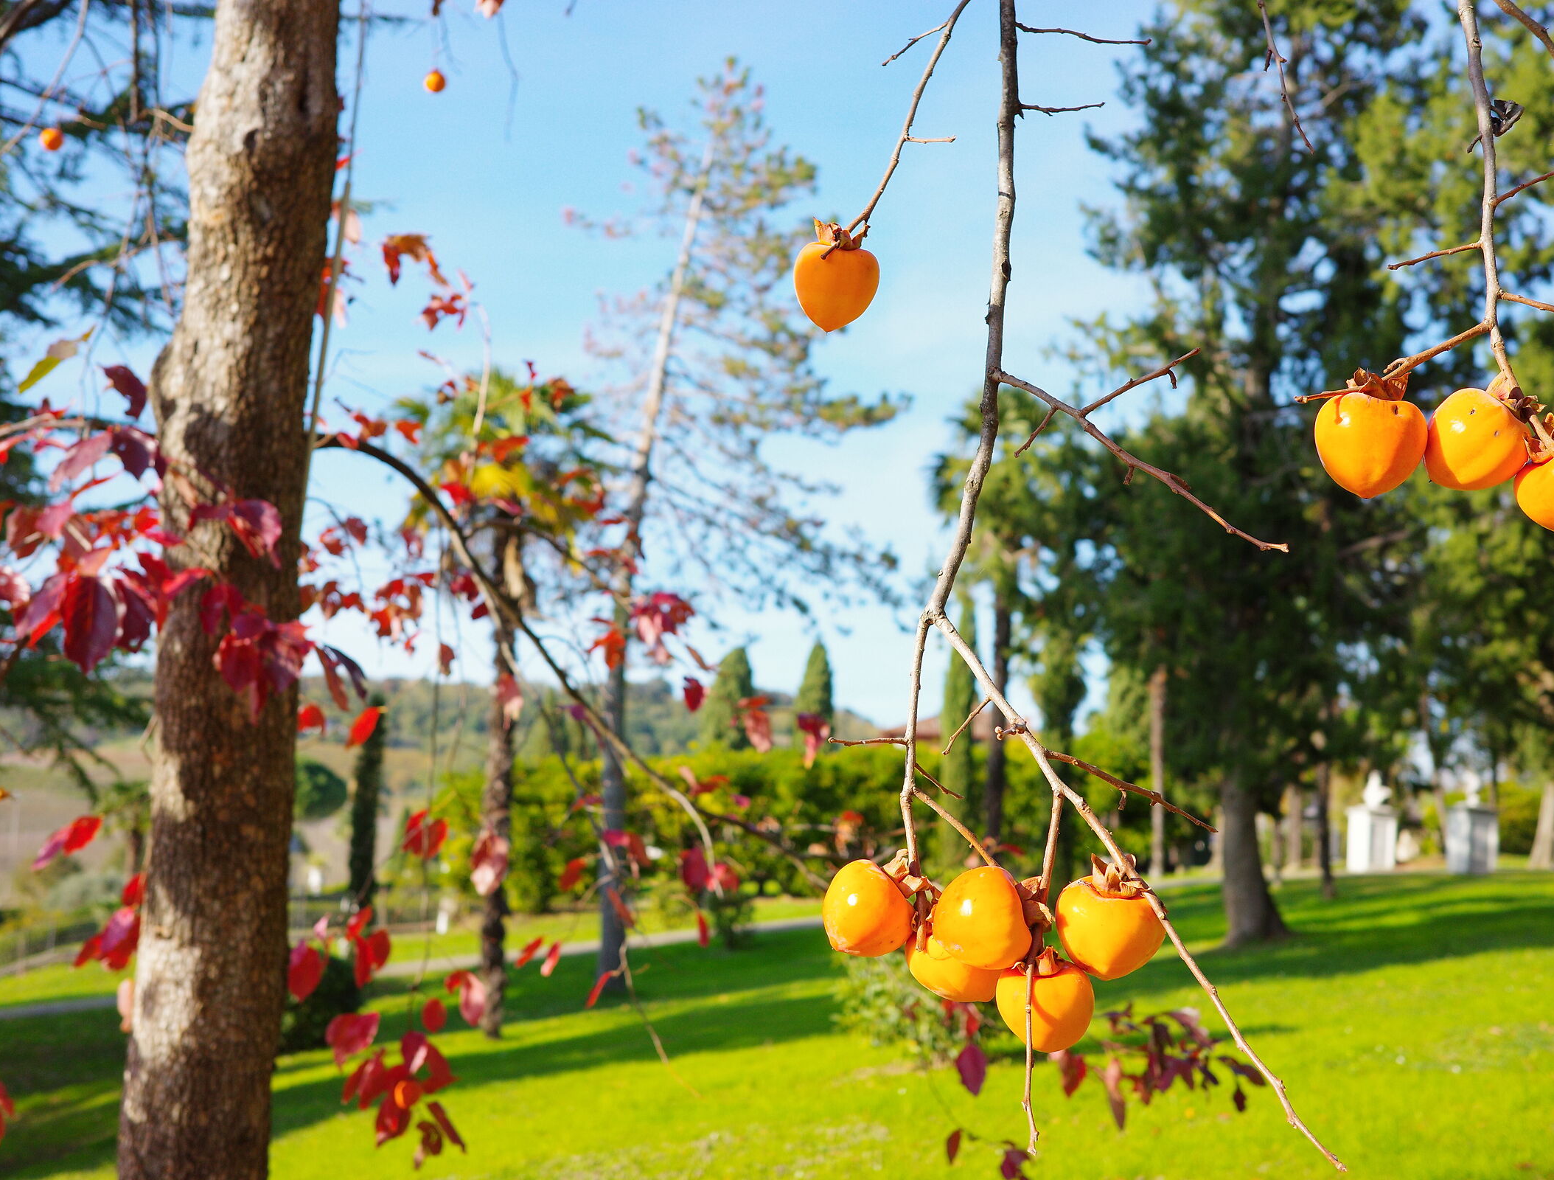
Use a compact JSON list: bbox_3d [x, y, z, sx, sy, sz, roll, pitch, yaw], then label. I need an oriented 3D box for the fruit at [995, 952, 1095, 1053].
[{"bbox_3d":[0.185,0.286,1.360,0.067,0.070,0.067,1,17,8],"label":"fruit"}]

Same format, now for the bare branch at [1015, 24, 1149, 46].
[{"bbox_3d":[0.217,-0.395,1.400,0.095,0.013,0.025,5,-6,7],"label":"bare branch"}]

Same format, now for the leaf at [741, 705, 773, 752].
[{"bbox_3d":[-0.031,0.217,3.050,0.048,0.075,0.025,0,-5,0],"label":"leaf"}]

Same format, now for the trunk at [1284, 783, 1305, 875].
[{"bbox_3d":[8.954,4.138,34.000,0.260,1.550,0.260,0,-5,0],"label":"trunk"}]

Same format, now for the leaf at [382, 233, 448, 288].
[{"bbox_3d":[-0.593,-0.536,3.200,0.105,0.083,0.065,1,-6,-11],"label":"leaf"}]

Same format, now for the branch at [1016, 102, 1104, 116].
[{"bbox_3d":[0.211,-0.357,1.460,0.064,0.011,0.015,0,-5,0],"label":"branch"}]

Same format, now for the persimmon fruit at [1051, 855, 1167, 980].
[{"bbox_3d":[0.230,0.230,1.360,0.075,0.081,0.075,3,12,10],"label":"persimmon fruit"}]

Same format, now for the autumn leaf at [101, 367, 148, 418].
[{"bbox_3d":[-0.945,-0.287,2.850,0.047,0.095,0.045,-30,-6,0],"label":"autumn leaf"}]

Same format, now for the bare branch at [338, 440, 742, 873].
[{"bbox_3d":[-0.356,0.101,2.950,0.600,0.640,0.300,0,-5,0],"label":"bare branch"}]

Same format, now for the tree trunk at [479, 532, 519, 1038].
[{"bbox_3d":[-2.147,1.471,15.195,0.267,3.872,0.246,1,-6,-8],"label":"tree trunk"}]

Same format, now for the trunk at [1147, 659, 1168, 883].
[{"bbox_3d":[7.006,3.299,36.197,0.293,3.905,0.293,-1,-6,11],"label":"trunk"}]

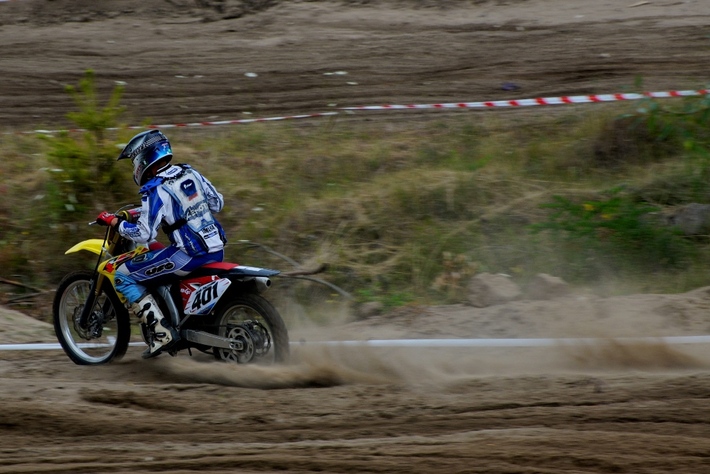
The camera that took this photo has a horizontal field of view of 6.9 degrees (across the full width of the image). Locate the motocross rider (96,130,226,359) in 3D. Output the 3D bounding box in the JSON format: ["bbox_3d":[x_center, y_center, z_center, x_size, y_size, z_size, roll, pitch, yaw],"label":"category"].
[{"bbox_3d":[-1.185,0.043,38.883,0.850,1.540,0.810,7,14,43],"label":"motocross rider"}]

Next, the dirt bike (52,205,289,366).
[{"bbox_3d":[-1.242,0.389,39.011,2.165,1.180,0.820,7,14,43],"label":"dirt bike"}]

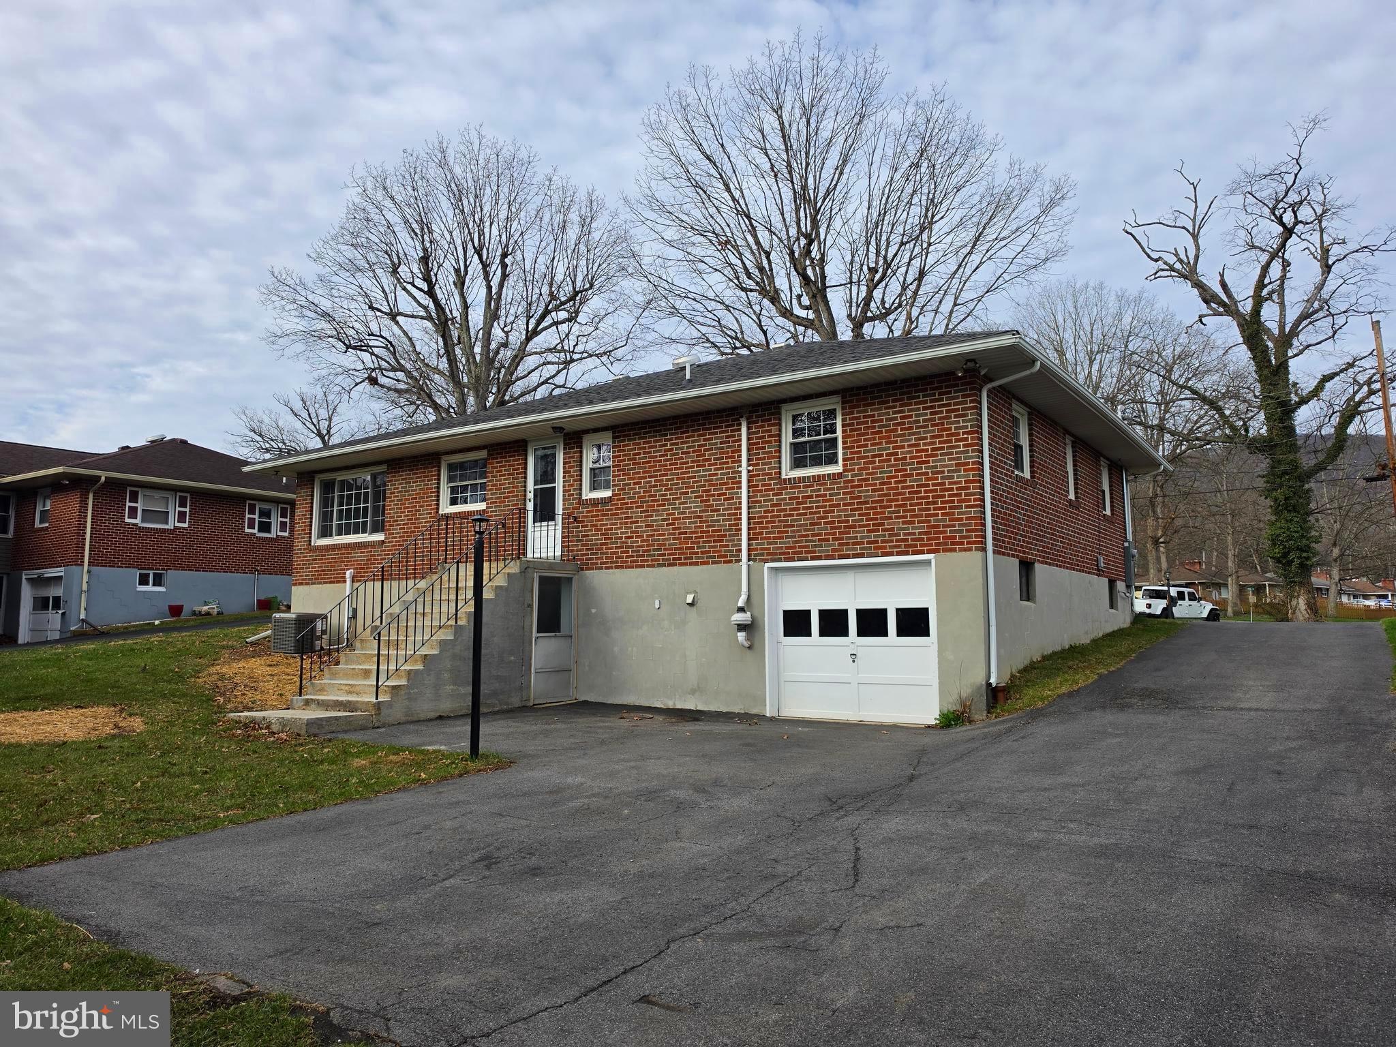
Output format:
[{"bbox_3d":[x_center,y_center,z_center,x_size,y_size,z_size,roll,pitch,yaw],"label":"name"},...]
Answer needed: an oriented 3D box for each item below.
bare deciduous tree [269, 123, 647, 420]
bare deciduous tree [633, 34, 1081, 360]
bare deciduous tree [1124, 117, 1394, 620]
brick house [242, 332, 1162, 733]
[{"bbox_3d":[-9.820,-6.279,38.041,15.800,20.952,15.300,1,-6,-15],"label":"bare deciduous tree"},{"bbox_3d":[5.043,-7.241,33.079,16.200,21.731,15.500,-1,-6,9],"label":"bare deciduous tree"},{"bbox_3d":[31.530,-8.756,50.396,15.200,28.117,14.300,-4,-7,32],"label":"bare deciduous tree"},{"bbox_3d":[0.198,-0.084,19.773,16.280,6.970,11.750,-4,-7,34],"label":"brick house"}]

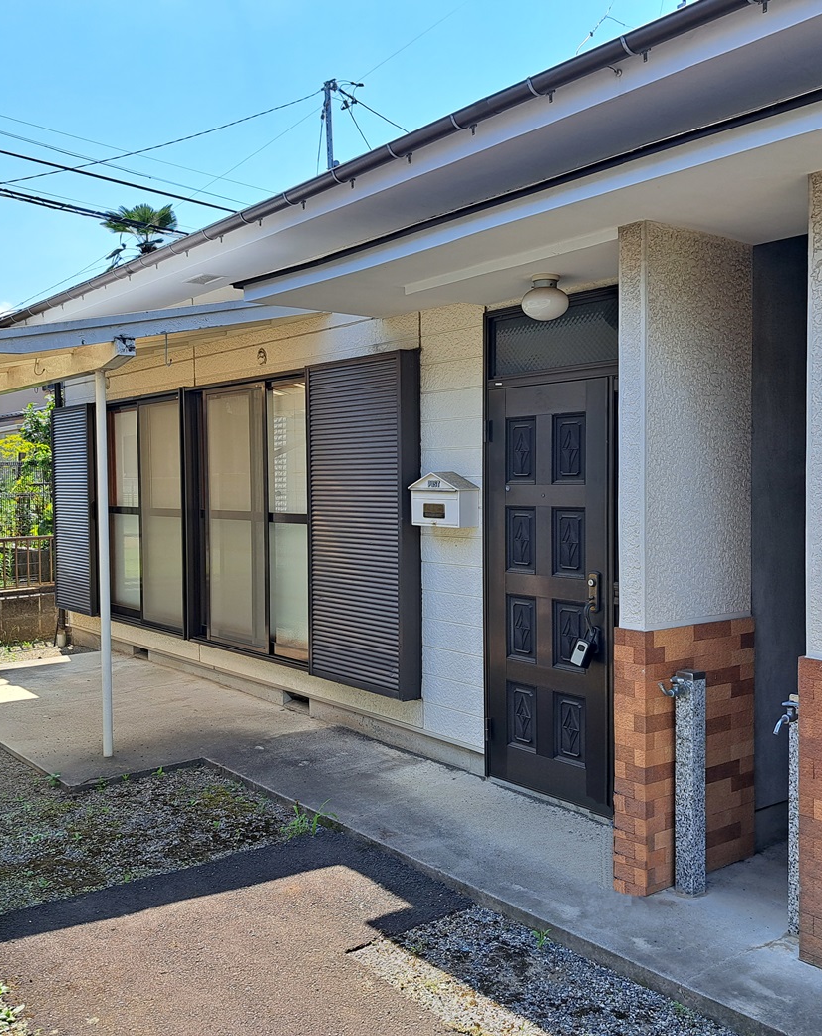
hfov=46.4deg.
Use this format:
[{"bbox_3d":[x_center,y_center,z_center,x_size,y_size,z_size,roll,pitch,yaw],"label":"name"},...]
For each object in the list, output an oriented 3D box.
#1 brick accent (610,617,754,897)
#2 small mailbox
[{"bbox_3d":[1.068,0.873,3.717,0.690,0.959,0.143,-2,3,-39],"label":"brick accent"},{"bbox_3d":[0.163,-0.096,4.954,0.140,0.279,0.415,-2,2,-39],"label":"small mailbox"}]

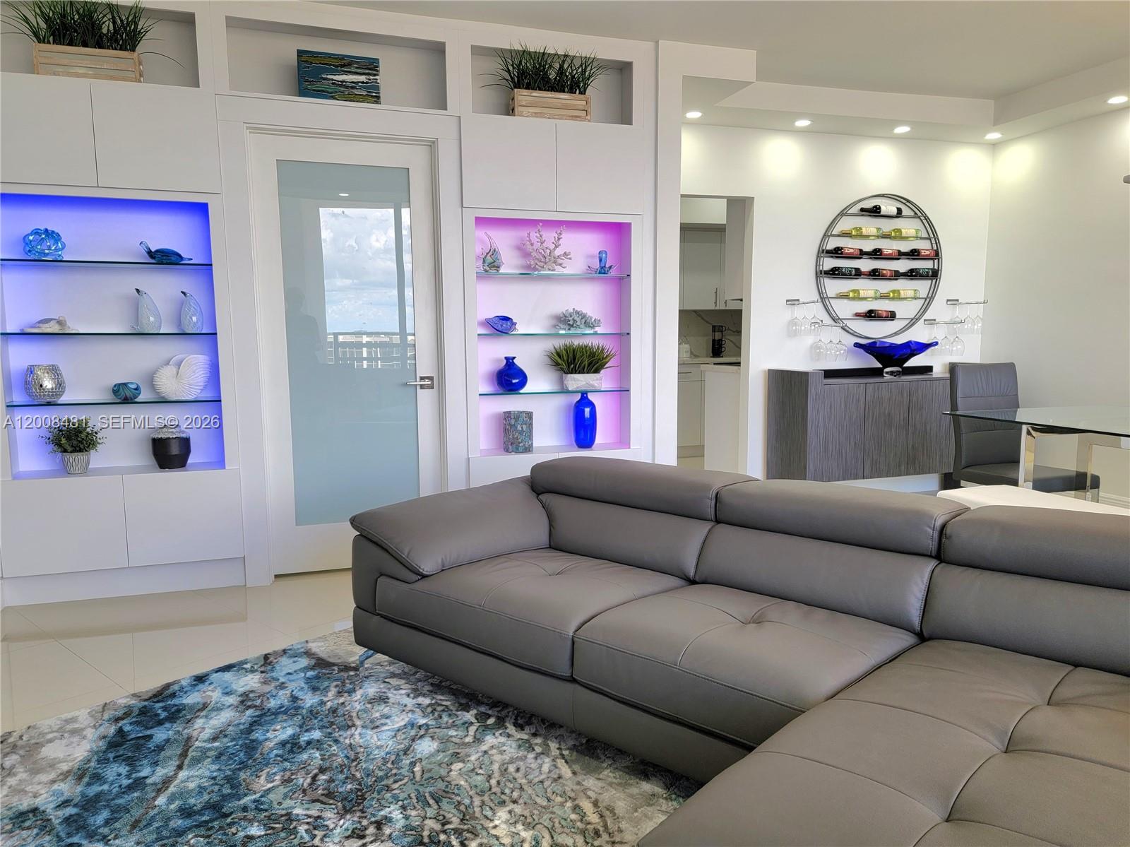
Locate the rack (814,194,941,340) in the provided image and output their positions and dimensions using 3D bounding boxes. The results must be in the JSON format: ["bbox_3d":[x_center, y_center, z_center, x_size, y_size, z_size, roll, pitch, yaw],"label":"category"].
[{"bbox_3d":[2.095,-1.032,5.199,0.935,0.935,0.090,-3,7,-17],"label":"rack"}]

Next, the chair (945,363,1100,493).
[{"bbox_3d":[2.327,0.190,4.017,0.430,0.986,0.560,-3,7,-17],"label":"chair"}]

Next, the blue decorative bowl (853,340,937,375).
[{"bbox_3d":[2.171,-0.432,5.162,0.620,0.234,0.360,-3,7,-17],"label":"blue decorative bowl"}]

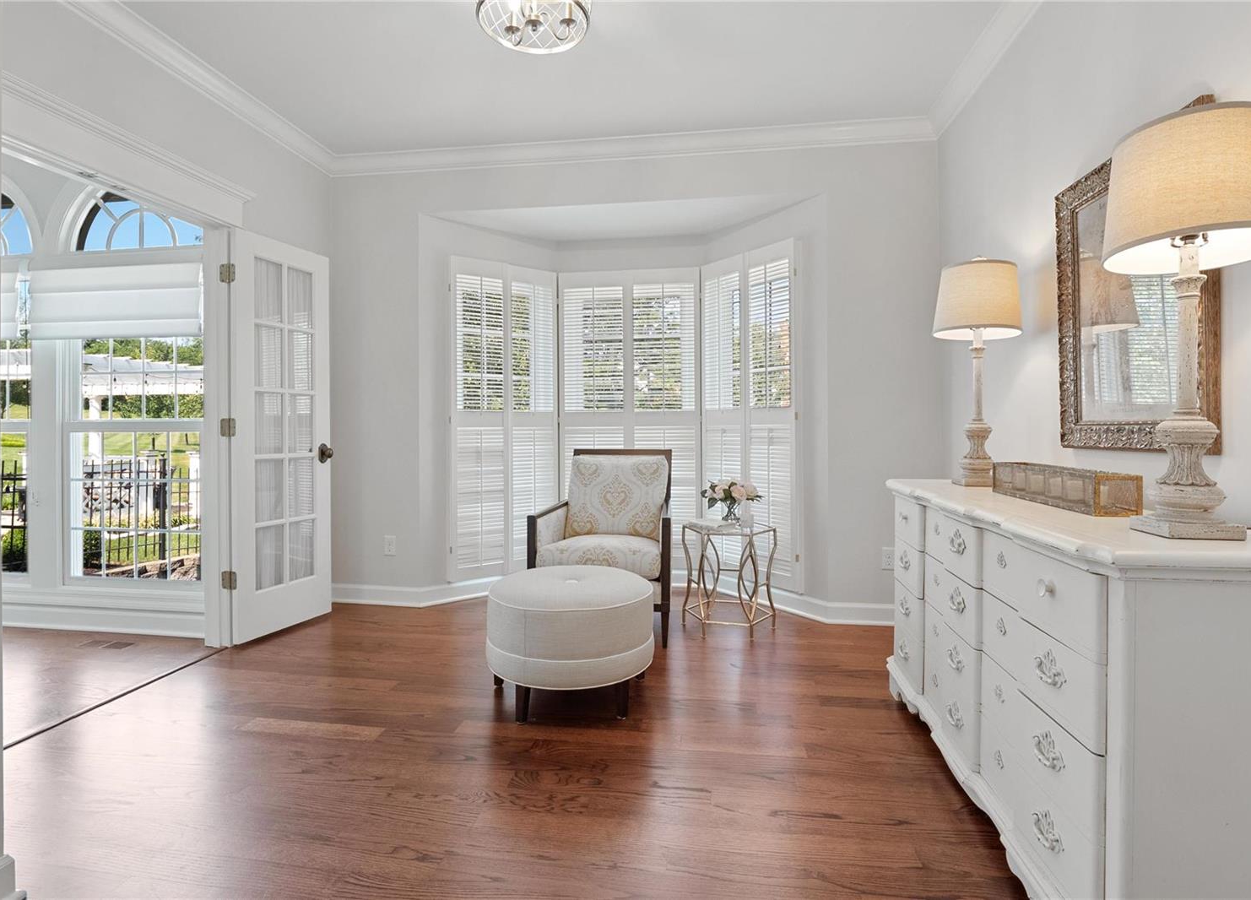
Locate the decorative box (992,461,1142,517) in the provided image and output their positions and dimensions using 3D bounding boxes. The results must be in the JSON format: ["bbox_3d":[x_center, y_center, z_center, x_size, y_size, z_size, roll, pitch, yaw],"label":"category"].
[{"bbox_3d":[1.306,0.108,1.807,0.127,0.103,0.553,0,2,8],"label":"decorative box"}]

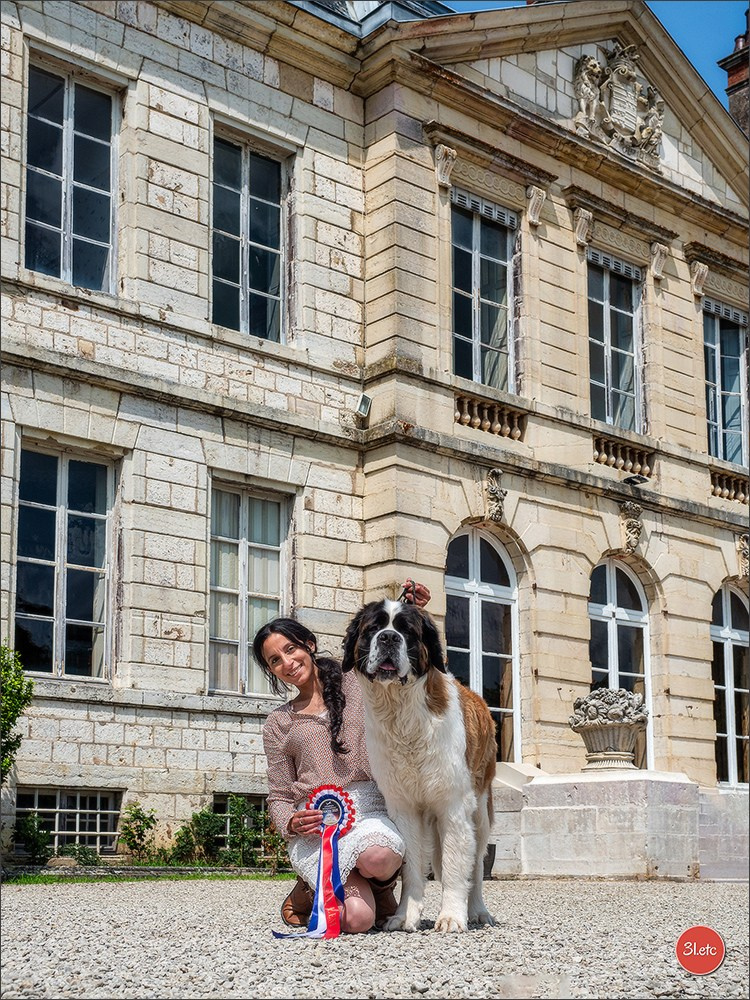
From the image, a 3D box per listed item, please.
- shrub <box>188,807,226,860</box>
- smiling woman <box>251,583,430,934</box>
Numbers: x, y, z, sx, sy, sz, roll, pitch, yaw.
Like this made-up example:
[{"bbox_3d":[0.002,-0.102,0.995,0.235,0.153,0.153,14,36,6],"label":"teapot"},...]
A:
[{"bbox_3d":[-1.701,3.361,14.000,0.360,0.540,0.340,0,-12,0],"label":"shrub"},{"bbox_3d":[-0.122,0.836,4.500,0.560,1.070,0.640,4,-13,-15],"label":"smiling woman"}]

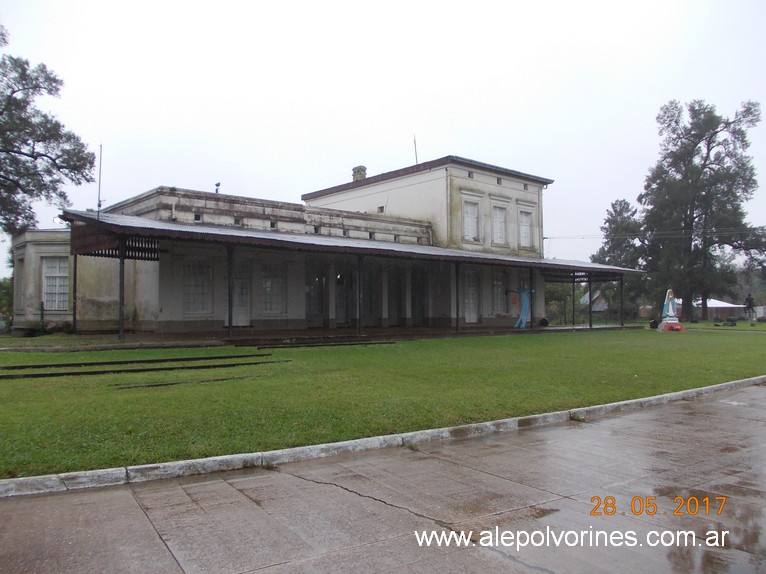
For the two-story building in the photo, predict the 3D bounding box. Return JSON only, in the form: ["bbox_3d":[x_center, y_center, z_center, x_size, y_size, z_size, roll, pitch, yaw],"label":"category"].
[{"bbox_3d":[-2.644,-2.595,40.001,35.088,11.016,22.440,2,-3,-41],"label":"two-story building"}]

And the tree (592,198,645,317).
[{"bbox_3d":[28.834,-3.497,76.000,6.500,14.600,6.500,-1,-3,21],"label":"tree"}]

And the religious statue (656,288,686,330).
[{"bbox_3d":[17.174,1.302,37.000,1.350,2.700,1.200,0,-3,-3],"label":"religious statue"}]

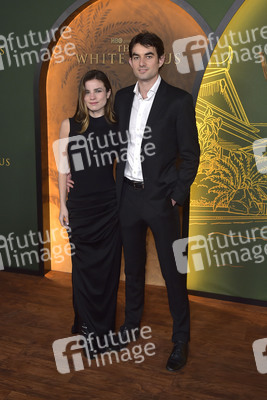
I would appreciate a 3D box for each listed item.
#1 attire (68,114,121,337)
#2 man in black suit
[{"bbox_3d":[-0.220,0.194,2.126,0.370,1.350,0.290,-1,10,-5],"label":"attire"},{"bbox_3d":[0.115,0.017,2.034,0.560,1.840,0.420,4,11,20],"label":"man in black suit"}]

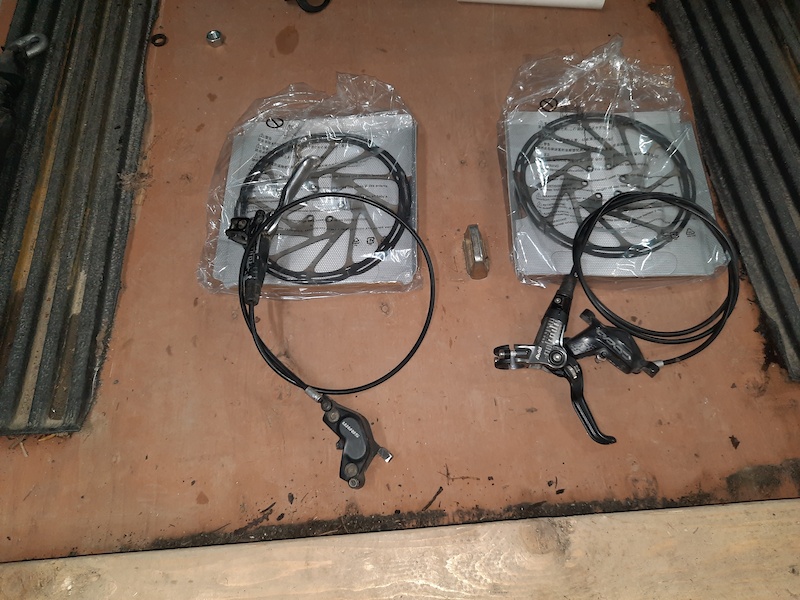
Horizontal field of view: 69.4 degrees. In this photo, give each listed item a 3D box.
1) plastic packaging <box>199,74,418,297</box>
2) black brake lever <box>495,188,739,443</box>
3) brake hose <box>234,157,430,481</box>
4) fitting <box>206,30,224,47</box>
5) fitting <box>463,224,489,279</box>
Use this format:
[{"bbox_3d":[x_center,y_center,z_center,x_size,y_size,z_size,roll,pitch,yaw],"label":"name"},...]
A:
[{"bbox_3d":[-0.099,-0.143,0.670,0.234,0.026,0.296,-1,66,1],"label":"plastic packaging"},{"bbox_3d":[0.238,0.001,0.591,0.163,0.040,0.298,37,72,16],"label":"black brake lever"},{"bbox_3d":[-0.064,0.006,0.590,0.209,0.048,0.352,-9,66,-2],"label":"brake hose"},{"bbox_3d":[-0.249,-0.350,0.773,0.020,0.010,0.019,-1,66,1],"label":"fitting"},{"bbox_3d":[0.084,-0.051,0.629,0.026,0.019,0.057,-4,66,0],"label":"fitting"}]

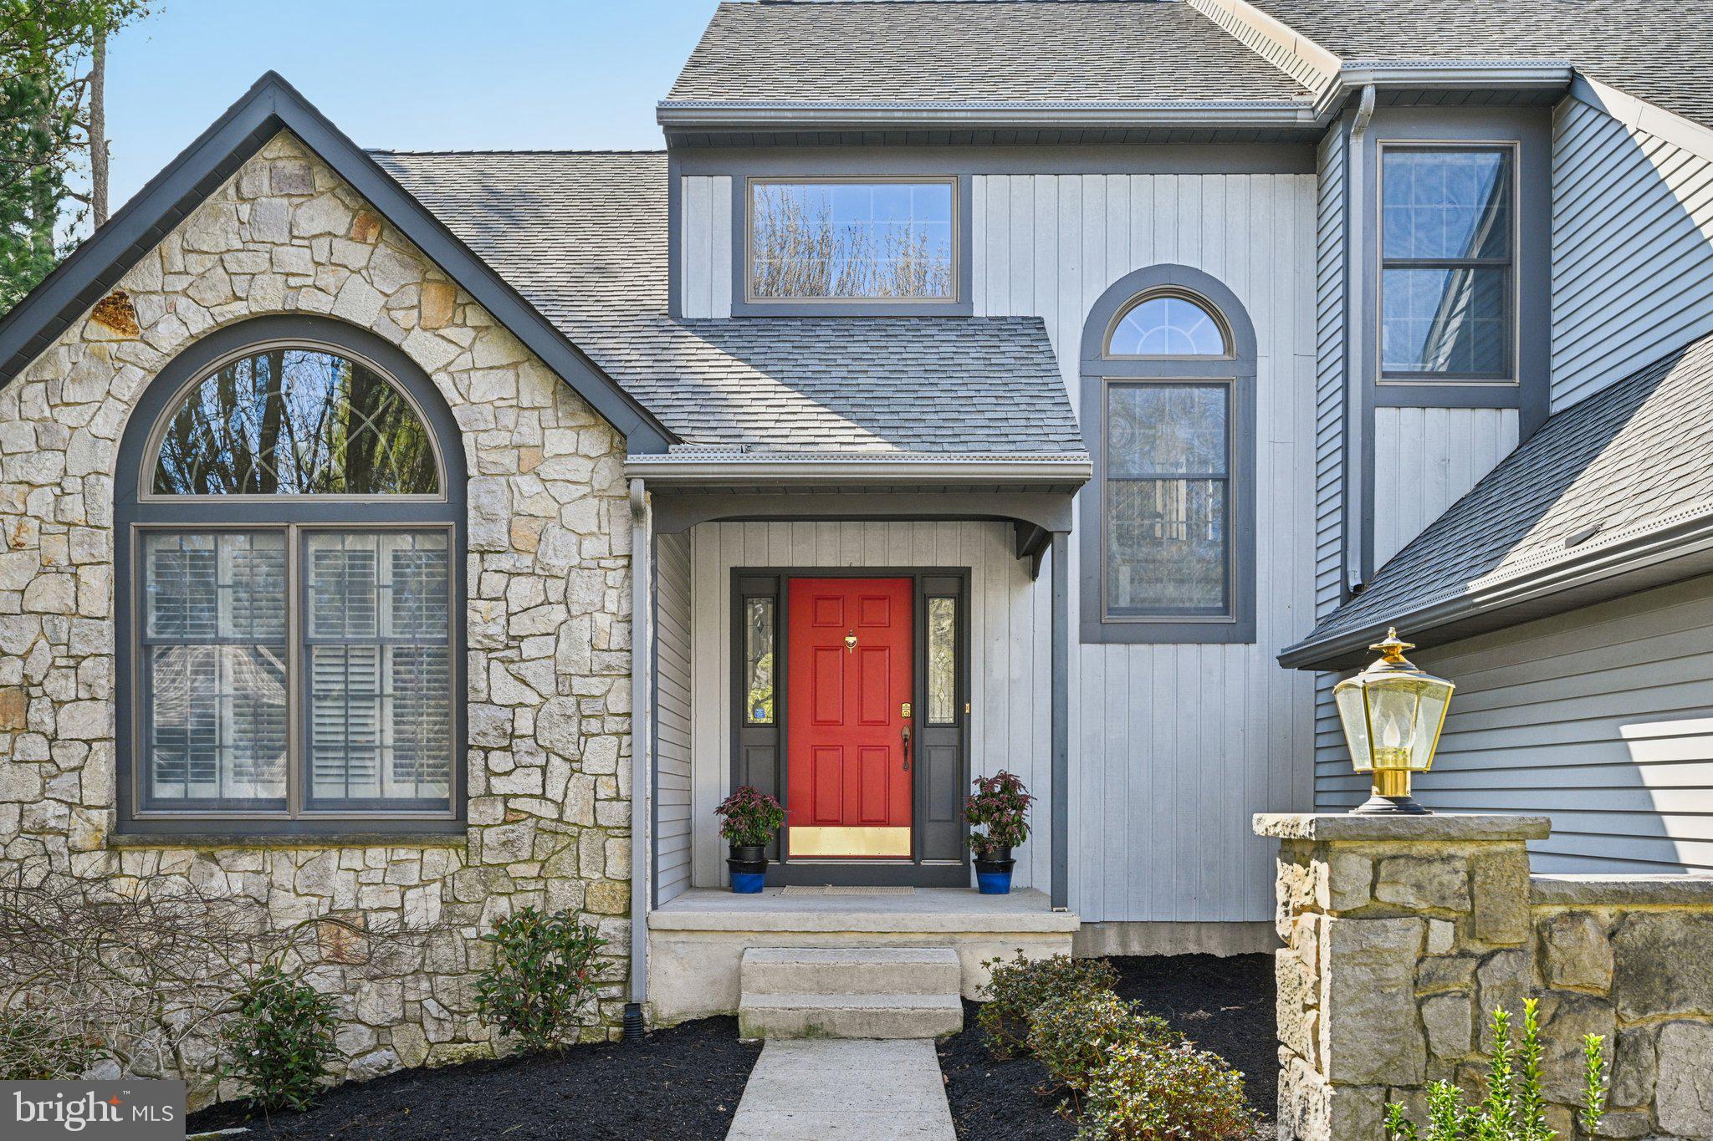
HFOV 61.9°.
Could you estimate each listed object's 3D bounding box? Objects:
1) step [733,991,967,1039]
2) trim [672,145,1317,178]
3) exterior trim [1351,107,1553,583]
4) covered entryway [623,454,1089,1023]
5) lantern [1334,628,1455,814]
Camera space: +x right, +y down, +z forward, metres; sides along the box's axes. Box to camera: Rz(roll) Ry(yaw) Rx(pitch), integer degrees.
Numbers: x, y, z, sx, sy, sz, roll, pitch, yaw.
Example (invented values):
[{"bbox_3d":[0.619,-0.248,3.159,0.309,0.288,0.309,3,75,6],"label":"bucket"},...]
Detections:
[{"bbox_3d":[-0.030,2.345,7.500,1.170,0.160,0.370,0,-3,0],"label":"step"},{"bbox_3d":[1.000,-2.960,10.300,4.690,0.245,0.060,0,-3,0],"label":"trim"},{"bbox_3d":[4.060,-1.540,9.750,1.380,3.250,0.090,0,-3,0],"label":"exterior trim"},{"bbox_3d":[0.000,1.020,9.030,2.540,3.180,2.350,0,-3,0],"label":"covered entryway"},{"bbox_3d":[1.205,0.335,3.200,0.198,0.410,0.198,0,-3,0],"label":"lantern"}]

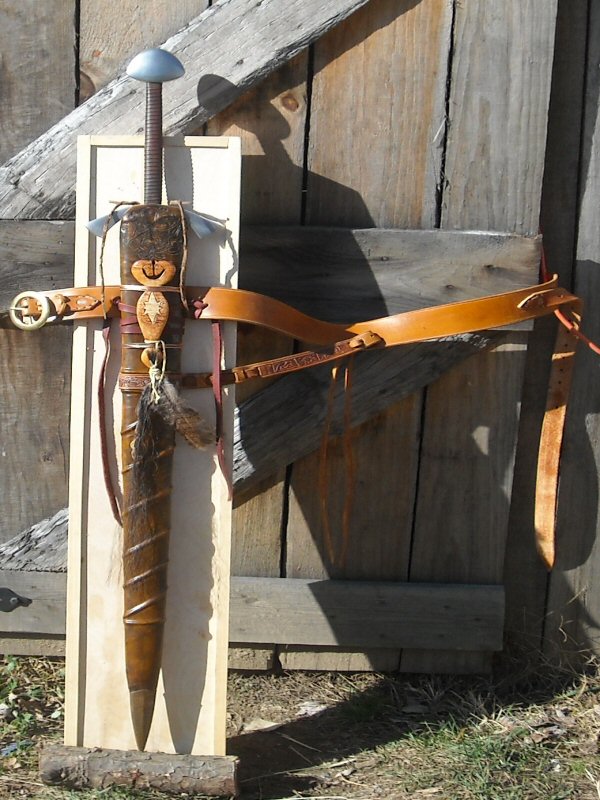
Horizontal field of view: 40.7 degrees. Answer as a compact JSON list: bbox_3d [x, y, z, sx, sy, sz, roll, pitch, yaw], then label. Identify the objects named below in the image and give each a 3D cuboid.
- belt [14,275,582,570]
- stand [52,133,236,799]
[{"bbox_3d":[-0.003,0.030,1.115,0.785,0.405,0.120,2,7,0],"label":"belt"},{"bbox_3d":[-0.204,0.075,1.133,0.228,0.876,0.026,1,1,3],"label":"stand"}]

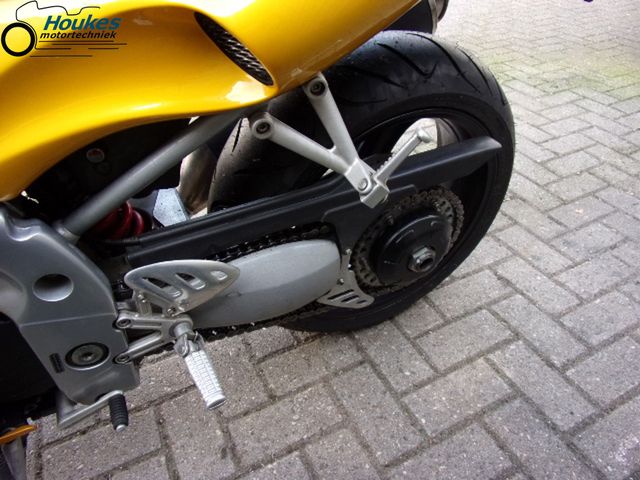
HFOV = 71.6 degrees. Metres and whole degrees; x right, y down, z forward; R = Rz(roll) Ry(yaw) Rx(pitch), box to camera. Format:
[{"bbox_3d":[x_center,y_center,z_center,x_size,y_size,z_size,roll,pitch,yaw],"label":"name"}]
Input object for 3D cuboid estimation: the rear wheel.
[{"bbox_3d":[0.097,-0.070,0.879,0.630,0.630,0.186,-20,46,-19],"label":"rear wheel"}]

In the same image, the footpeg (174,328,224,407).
[{"bbox_3d":[-0.154,0.164,0.576,0.035,0.028,0.116,-20,46,-19],"label":"footpeg"}]

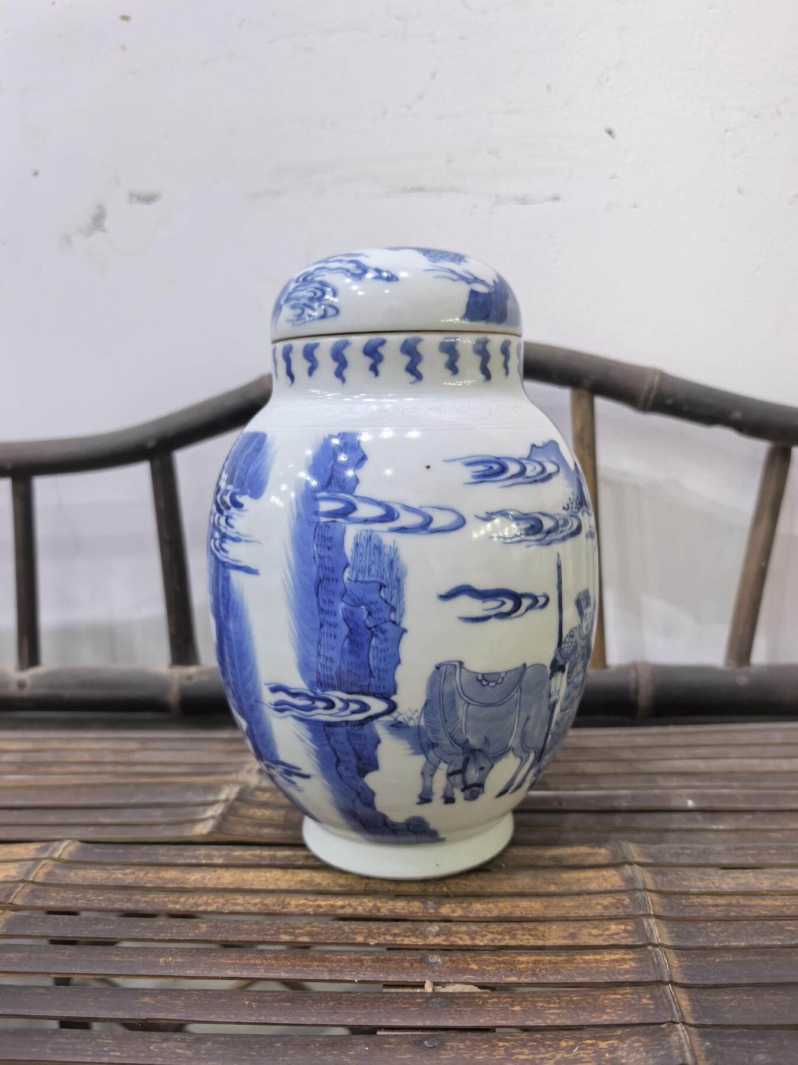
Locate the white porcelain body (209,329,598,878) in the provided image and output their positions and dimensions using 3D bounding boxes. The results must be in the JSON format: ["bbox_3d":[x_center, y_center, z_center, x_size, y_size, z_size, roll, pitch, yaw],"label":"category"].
[{"bbox_3d":[0.002,0.011,0.425,0.195,0.294,0.195,-2,8,0],"label":"white porcelain body"}]

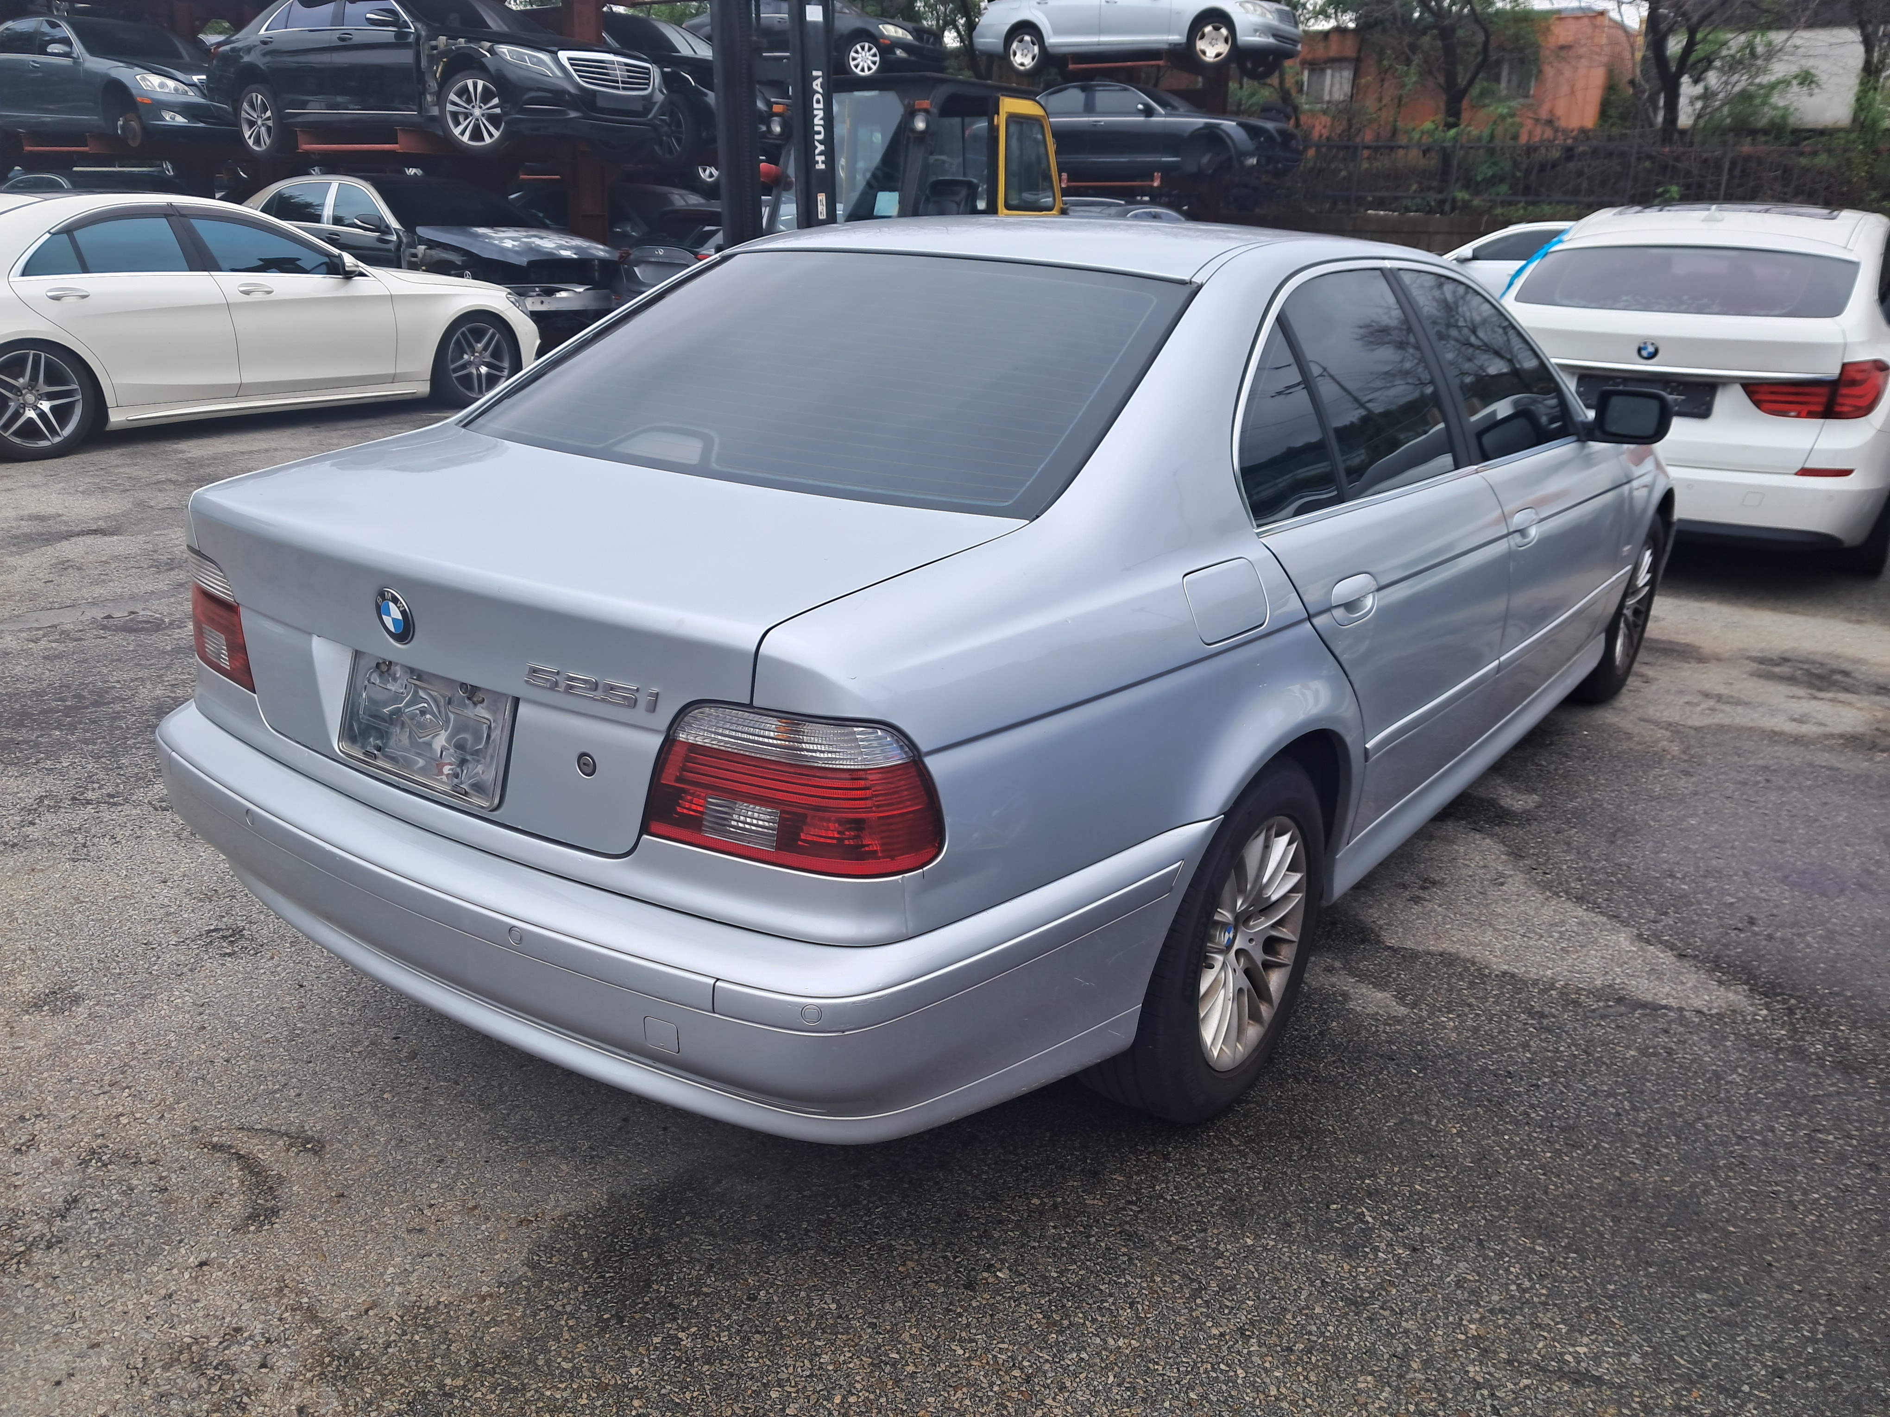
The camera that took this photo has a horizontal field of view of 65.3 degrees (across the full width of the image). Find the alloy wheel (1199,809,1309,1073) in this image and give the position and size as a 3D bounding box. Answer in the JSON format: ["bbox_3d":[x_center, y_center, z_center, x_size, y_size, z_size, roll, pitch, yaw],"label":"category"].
[{"bbox_3d":[0.453,0.373,2.495,0.180,0.440,0.440,14,23,33],"label":"alloy wheel"}]

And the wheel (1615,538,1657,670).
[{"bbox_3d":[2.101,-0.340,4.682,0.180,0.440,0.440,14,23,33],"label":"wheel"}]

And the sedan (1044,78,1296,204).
[{"bbox_3d":[2.770,-8.504,21.889,5.170,1.450,1.910,14,23,33],"label":"sedan"}]

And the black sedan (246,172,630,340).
[{"bbox_3d":[-5.510,-4.556,14.833,5.340,1.480,1.900,14,22,32],"label":"black sedan"}]

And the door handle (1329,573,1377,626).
[{"bbox_3d":[0.671,-0.179,2.423,0.048,0.092,0.200,14,23,33],"label":"door handle"}]

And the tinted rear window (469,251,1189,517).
[{"bbox_3d":[-0.223,-0.613,2.535,1.250,0.090,0.720,14,49,33],"label":"tinted rear window"}]

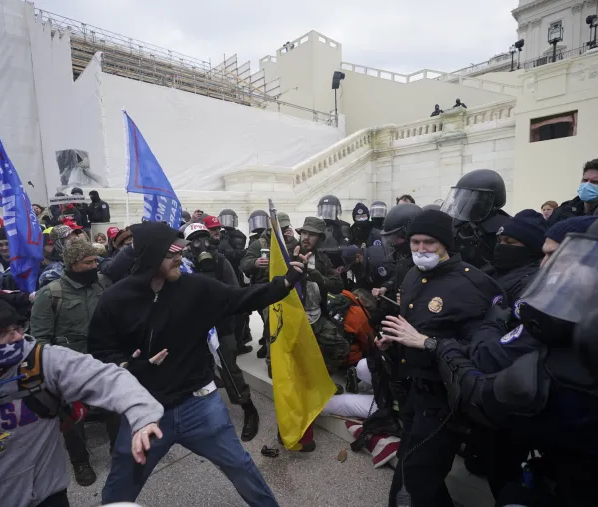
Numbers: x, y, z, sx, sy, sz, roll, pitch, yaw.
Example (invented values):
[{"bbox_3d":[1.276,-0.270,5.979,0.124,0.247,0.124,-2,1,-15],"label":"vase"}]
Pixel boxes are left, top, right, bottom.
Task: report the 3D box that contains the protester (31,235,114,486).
[{"bbox_3d":[-1.720,0.782,2.600,0.420,1.770,0.600,4,8,41],"label":"protester"}]

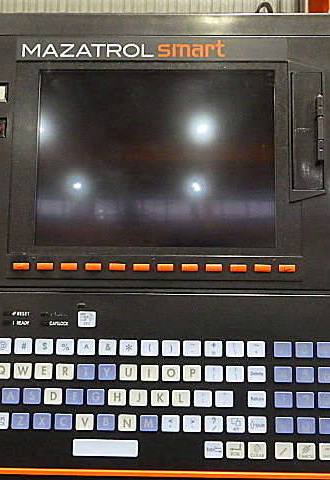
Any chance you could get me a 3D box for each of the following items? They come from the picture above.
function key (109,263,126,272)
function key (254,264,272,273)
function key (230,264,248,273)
[{"bbox_3d":[-0.042,0.024,0.456,0.015,0.007,0.005,1,-6,1],"label":"function key"},{"bbox_3d":[0.086,0.025,0.454,0.015,0.007,0.005,1,-6,1],"label":"function key"},{"bbox_3d":[0.065,0.025,0.454,0.015,0.007,0.005,1,-6,1],"label":"function key"}]

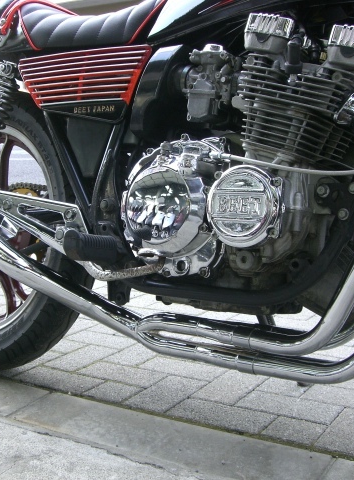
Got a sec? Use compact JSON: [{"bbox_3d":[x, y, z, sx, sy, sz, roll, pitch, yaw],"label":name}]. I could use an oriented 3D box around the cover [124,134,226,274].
[{"bbox_3d":[-0.041,-0.059,1.164,0.199,0.228,0.076,6,0,37],"label":"cover"}]

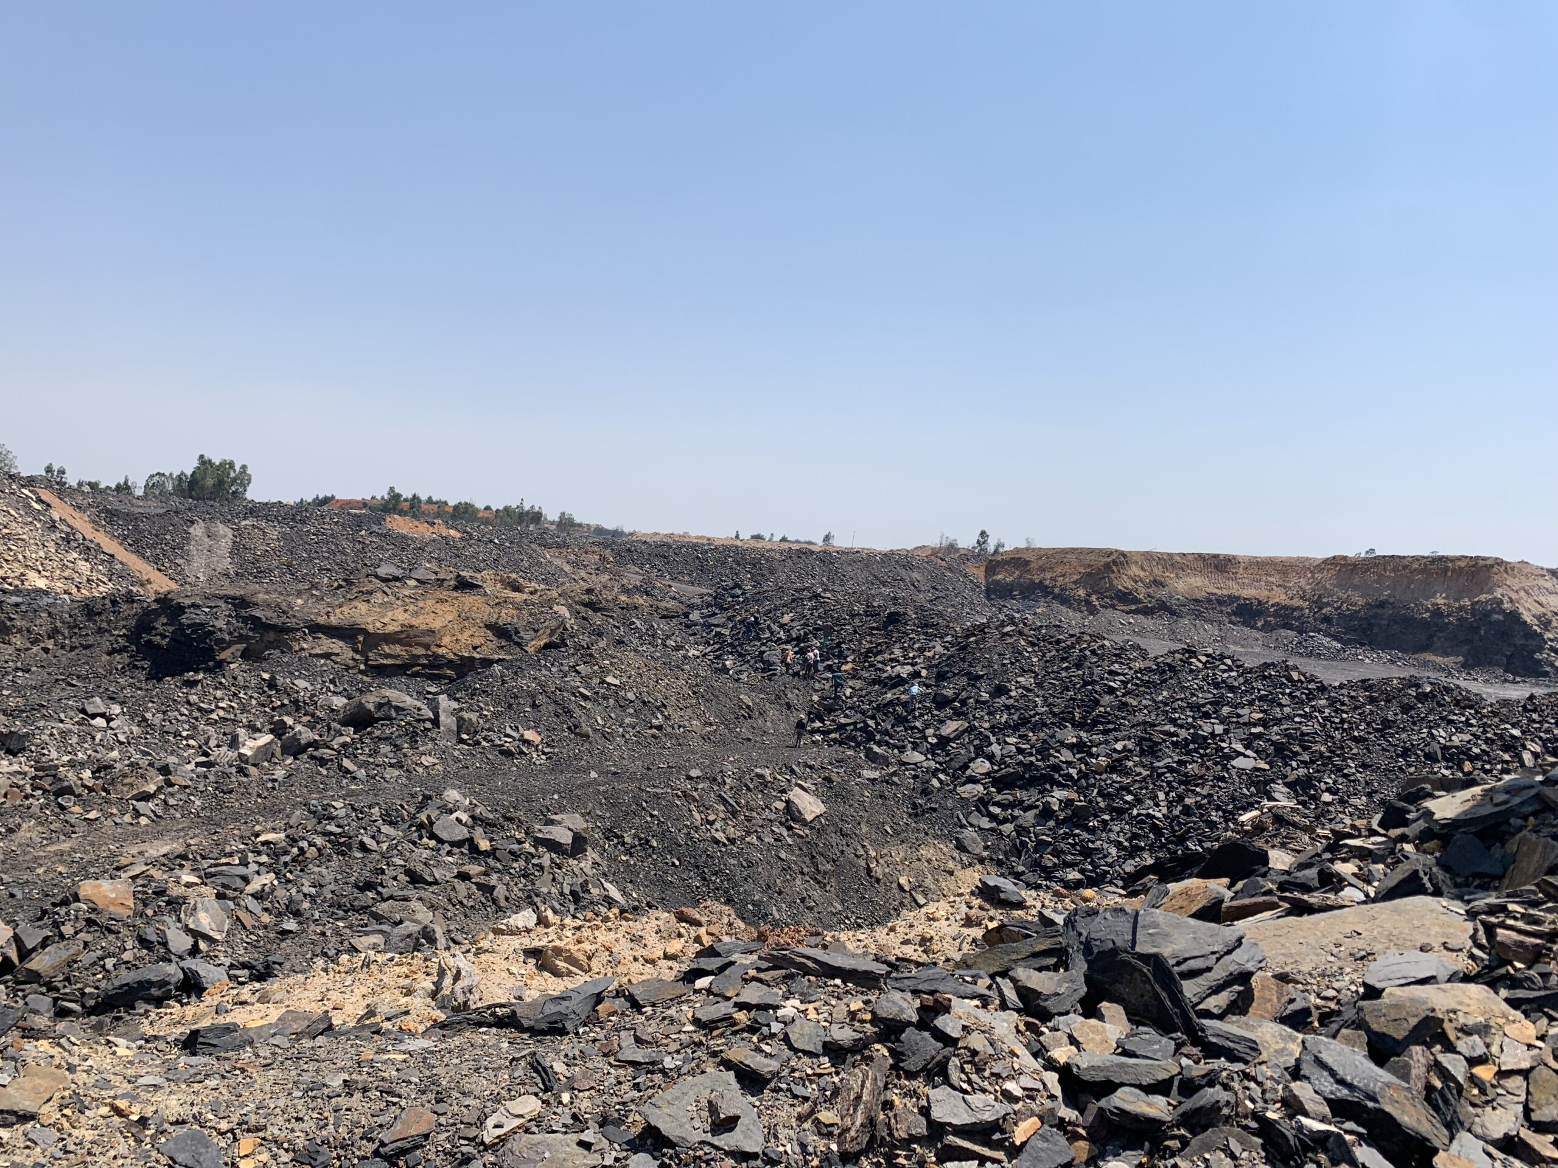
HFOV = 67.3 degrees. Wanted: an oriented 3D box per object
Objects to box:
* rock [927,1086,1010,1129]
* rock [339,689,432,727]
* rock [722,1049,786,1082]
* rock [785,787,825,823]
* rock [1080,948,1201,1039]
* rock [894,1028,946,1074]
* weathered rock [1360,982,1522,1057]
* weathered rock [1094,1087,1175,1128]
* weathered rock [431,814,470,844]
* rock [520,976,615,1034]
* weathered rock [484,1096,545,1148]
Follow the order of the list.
[{"bbox_3d":[0.633,1.746,3.900,0.275,0.085,0.180,0,2,9],"label":"rock"},{"bbox_3d":[-17.497,5.517,52.000,4.000,1.600,2.500,-1,2,-19],"label":"rock"},{"bbox_3d":[-0.097,1.808,4.400,0.217,0.062,0.127,0,2,-20],"label":"rock"},{"bbox_3d":[1.098,9.062,48.000,1.600,1.200,1.200,0,2,1],"label":"rock"},{"bbox_3d":[1.850,2.103,6.000,0.560,0.370,0.270,1,2,32],"label":"rock"},{"bbox_3d":[0.510,1.694,4.250,0.159,0.118,0.125,0,2,-15],"label":"rock"},{"bbox_3d":[3.282,2.160,5.800,0.680,0.220,0.420,0,2,15],"label":"weathered rock"},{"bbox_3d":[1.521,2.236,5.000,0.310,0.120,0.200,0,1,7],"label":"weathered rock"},{"bbox_3d":[-10.091,7.545,36.000,1.150,0.800,0.800,0,2,-16],"label":"weathered rock"},{"bbox_3d":[-0.869,1.730,4.800,0.390,0.190,0.240,0,2,-10],"label":"rock"},{"bbox_3d":[-0.908,1.839,4.000,0.122,0.069,0.185,2,2,40],"label":"weathered rock"}]

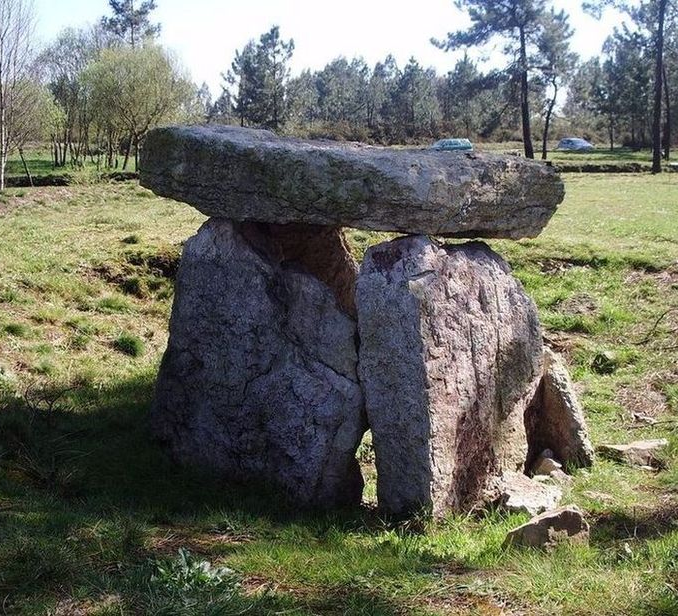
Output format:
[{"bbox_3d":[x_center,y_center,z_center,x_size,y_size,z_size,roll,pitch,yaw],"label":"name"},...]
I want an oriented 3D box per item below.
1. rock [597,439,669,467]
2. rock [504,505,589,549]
[{"bbox_3d":[1.870,0.905,6.200,0.450,0.140,0.310,0,10,0],"label":"rock"},{"bbox_3d":[1.060,1.107,4.980,0.430,0.170,0.290,0,10,0],"label":"rock"}]

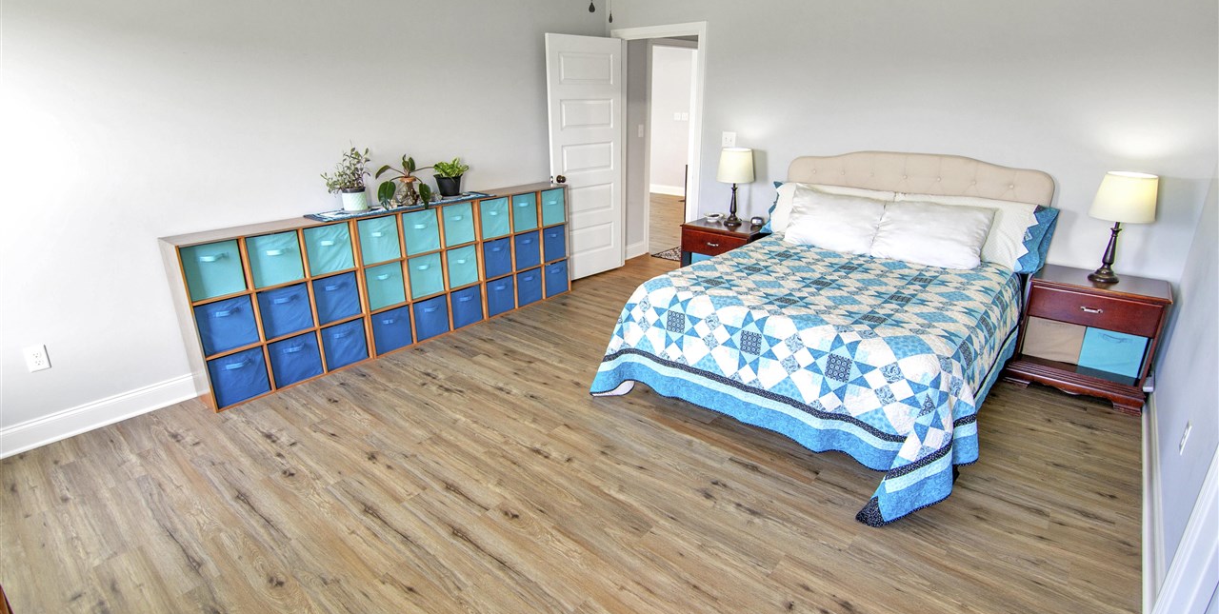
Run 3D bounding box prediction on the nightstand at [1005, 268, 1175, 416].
[{"bbox_3d":[2.795,0.163,3.221,0.609,0.679,0.427,17,27,37],"label":"nightstand"}]

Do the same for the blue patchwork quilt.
[{"bbox_3d":[1.255,0.141,3.206,1.789,0.686,1.955,17,27,37],"label":"blue patchwork quilt"}]

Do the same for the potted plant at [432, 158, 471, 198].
[{"bbox_3d":[-1.178,-0.943,3.995,0.208,0.281,0.229,17,27,37],"label":"potted plant"}]

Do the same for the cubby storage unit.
[{"bbox_3d":[-1.396,-0.257,3.922,0.328,0.946,2.725,17,27,37],"label":"cubby storage unit"}]

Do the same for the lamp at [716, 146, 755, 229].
[{"bbox_3d":[1.017,-0.966,4.356,0.302,0.598,0.302,17,27,37],"label":"lamp"}]

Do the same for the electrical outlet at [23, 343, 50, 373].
[{"bbox_3d":[-2.812,0.256,2.661,0.011,0.126,0.077,17,27,37],"label":"electrical outlet"}]

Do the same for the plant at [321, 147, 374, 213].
[{"bbox_3d":[-1.678,-0.810,3.471,0.239,0.411,0.270,17,27,37],"label":"plant"}]

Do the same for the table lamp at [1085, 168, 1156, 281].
[{"bbox_3d":[2.860,-0.450,3.035,0.302,0.598,0.302,17,27,37],"label":"table lamp"}]

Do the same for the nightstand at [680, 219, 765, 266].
[{"bbox_3d":[0.955,-0.336,4.500,0.599,0.679,0.427,17,27,37],"label":"nightstand"}]

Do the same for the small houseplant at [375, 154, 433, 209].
[{"bbox_3d":[-1.401,-0.849,3.710,0.281,0.333,0.333,17,27,37],"label":"small houseplant"}]

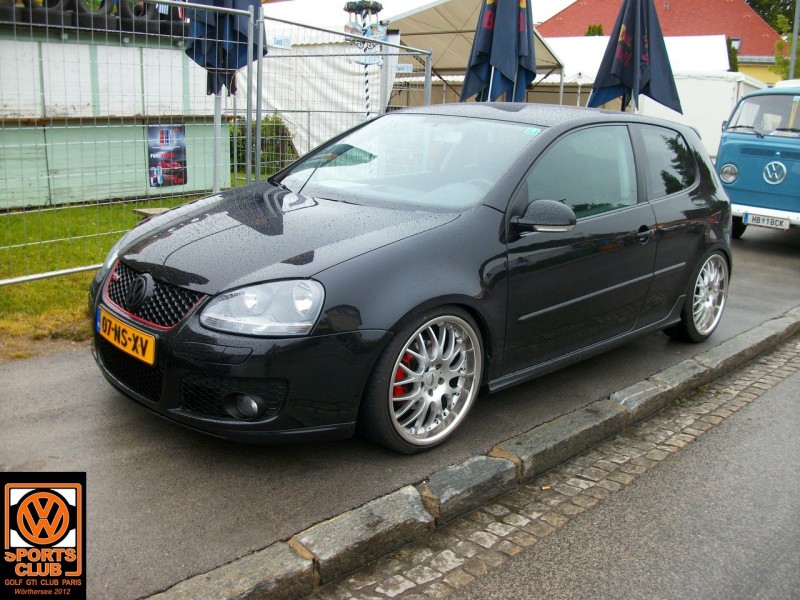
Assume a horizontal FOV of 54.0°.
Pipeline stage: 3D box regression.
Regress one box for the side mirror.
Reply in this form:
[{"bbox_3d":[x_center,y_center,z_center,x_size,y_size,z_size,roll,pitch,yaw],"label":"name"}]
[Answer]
[{"bbox_3d":[0.637,-0.372,3.430,0.160,0.155,0.235,-11,19,-44],"label":"side mirror"}]

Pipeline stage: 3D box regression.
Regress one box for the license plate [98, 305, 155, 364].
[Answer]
[{"bbox_3d":[-1.077,0.138,3.098,0.520,0.110,0.020,15,16,43],"label":"license plate"}]

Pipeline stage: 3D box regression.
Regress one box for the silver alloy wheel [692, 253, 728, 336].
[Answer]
[{"bbox_3d":[1.891,-0.047,5.009,0.520,0.520,0.210,-11,19,-44],"label":"silver alloy wheel"}]

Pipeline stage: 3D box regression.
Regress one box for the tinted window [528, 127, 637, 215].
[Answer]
[{"bbox_3d":[0.894,-0.631,3.868,1.100,0.480,0.050,-11,-2,-44],"label":"tinted window"}]

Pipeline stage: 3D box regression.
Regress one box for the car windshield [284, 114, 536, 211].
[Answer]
[{"bbox_3d":[0.015,-0.727,3.984,1.390,0.110,0.860,15,47,43],"label":"car windshield"}]

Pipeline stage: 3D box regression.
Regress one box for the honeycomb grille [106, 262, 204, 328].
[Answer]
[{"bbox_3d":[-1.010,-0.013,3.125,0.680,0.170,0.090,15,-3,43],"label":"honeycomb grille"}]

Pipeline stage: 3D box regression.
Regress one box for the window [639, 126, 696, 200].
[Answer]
[{"bbox_3d":[1.561,-0.798,4.546,0.050,0.405,0.670,-14,-1,42],"label":"window"}]

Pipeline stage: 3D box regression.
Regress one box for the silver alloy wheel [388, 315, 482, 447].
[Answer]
[{"bbox_3d":[0.082,0.306,3.207,0.520,0.520,0.210,-10,18,-43],"label":"silver alloy wheel"}]

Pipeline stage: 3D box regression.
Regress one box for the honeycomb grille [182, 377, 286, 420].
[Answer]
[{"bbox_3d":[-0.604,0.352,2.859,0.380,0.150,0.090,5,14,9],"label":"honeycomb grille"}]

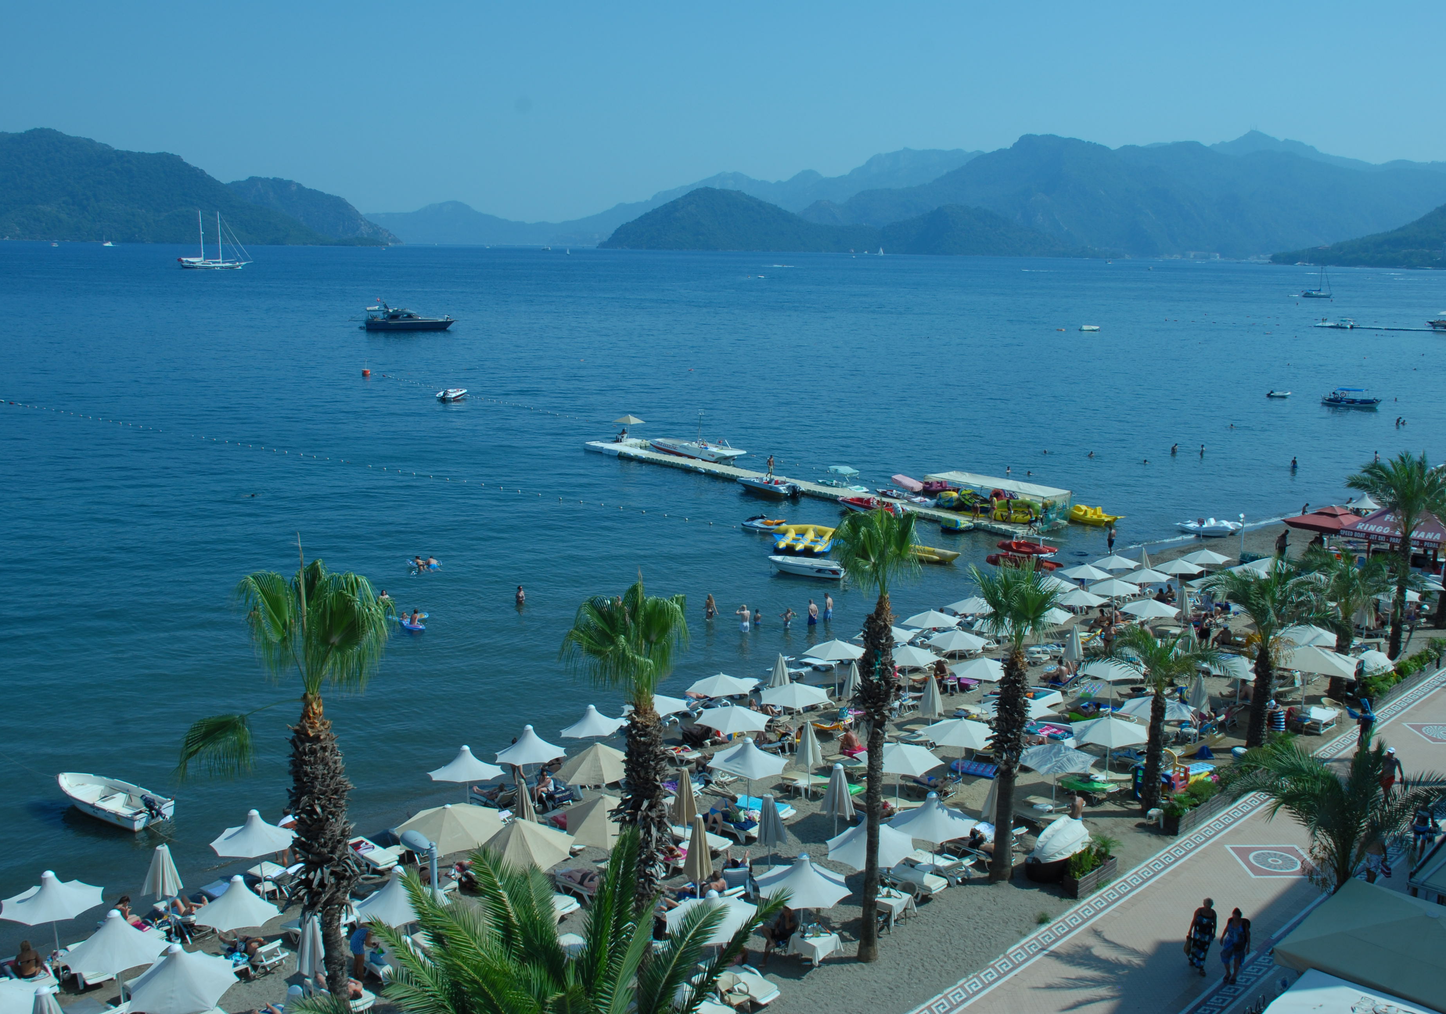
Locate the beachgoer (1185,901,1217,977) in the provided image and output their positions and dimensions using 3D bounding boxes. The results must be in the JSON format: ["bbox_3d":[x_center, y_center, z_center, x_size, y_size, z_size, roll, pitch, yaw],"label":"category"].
[{"bbox_3d":[9.932,8.870,26.194,0.600,1.640,0.480,7,13,29],"label":"beachgoer"}]

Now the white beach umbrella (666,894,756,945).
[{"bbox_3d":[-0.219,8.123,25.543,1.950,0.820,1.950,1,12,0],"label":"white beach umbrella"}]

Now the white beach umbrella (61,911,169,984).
[{"bbox_3d":[-12.709,9.647,26.640,2.400,2.500,2.400,-5,13,-27],"label":"white beach umbrella"}]

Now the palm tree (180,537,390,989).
[{"bbox_3d":[-8.035,5.316,23.896,4.100,9.665,3.300,-3,12,-19],"label":"palm tree"}]

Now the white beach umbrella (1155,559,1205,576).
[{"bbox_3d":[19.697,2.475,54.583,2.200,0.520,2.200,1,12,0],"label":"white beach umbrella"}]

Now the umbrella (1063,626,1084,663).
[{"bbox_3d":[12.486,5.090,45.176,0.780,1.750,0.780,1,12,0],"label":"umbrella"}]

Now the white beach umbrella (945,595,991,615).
[{"bbox_3d":[10.622,4.896,53.588,2.420,2.350,2.420,3,12,11],"label":"white beach umbrella"}]

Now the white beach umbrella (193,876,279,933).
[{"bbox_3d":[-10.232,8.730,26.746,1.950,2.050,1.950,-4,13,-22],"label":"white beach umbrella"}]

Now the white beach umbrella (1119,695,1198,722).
[{"bbox_3d":[13.247,6.850,38.893,2.400,2.350,2.400,5,12,20],"label":"white beach umbrella"}]

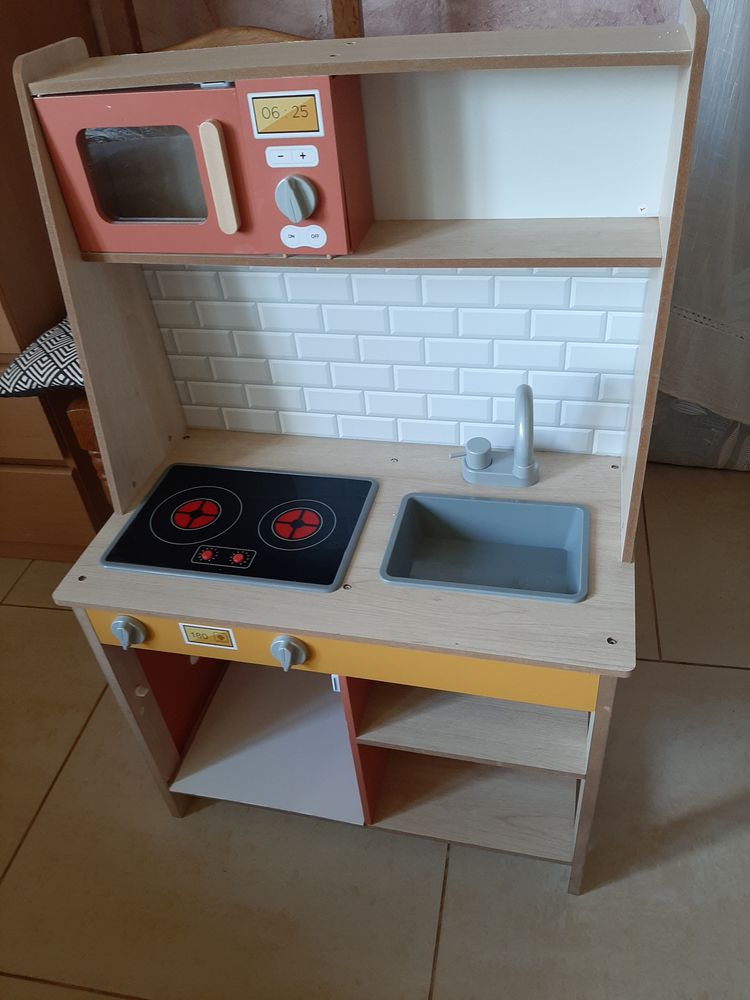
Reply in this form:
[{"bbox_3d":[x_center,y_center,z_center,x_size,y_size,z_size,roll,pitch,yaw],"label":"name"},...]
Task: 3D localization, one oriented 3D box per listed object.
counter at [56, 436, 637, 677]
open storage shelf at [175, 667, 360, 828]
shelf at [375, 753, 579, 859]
[{"bbox_3d":[-0.019,0.030,0.858,0.597,0.010,0.331,5,40,13],"label":"counter"},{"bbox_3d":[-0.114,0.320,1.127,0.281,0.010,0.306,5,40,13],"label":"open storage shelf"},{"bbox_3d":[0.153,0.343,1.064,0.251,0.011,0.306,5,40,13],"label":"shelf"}]

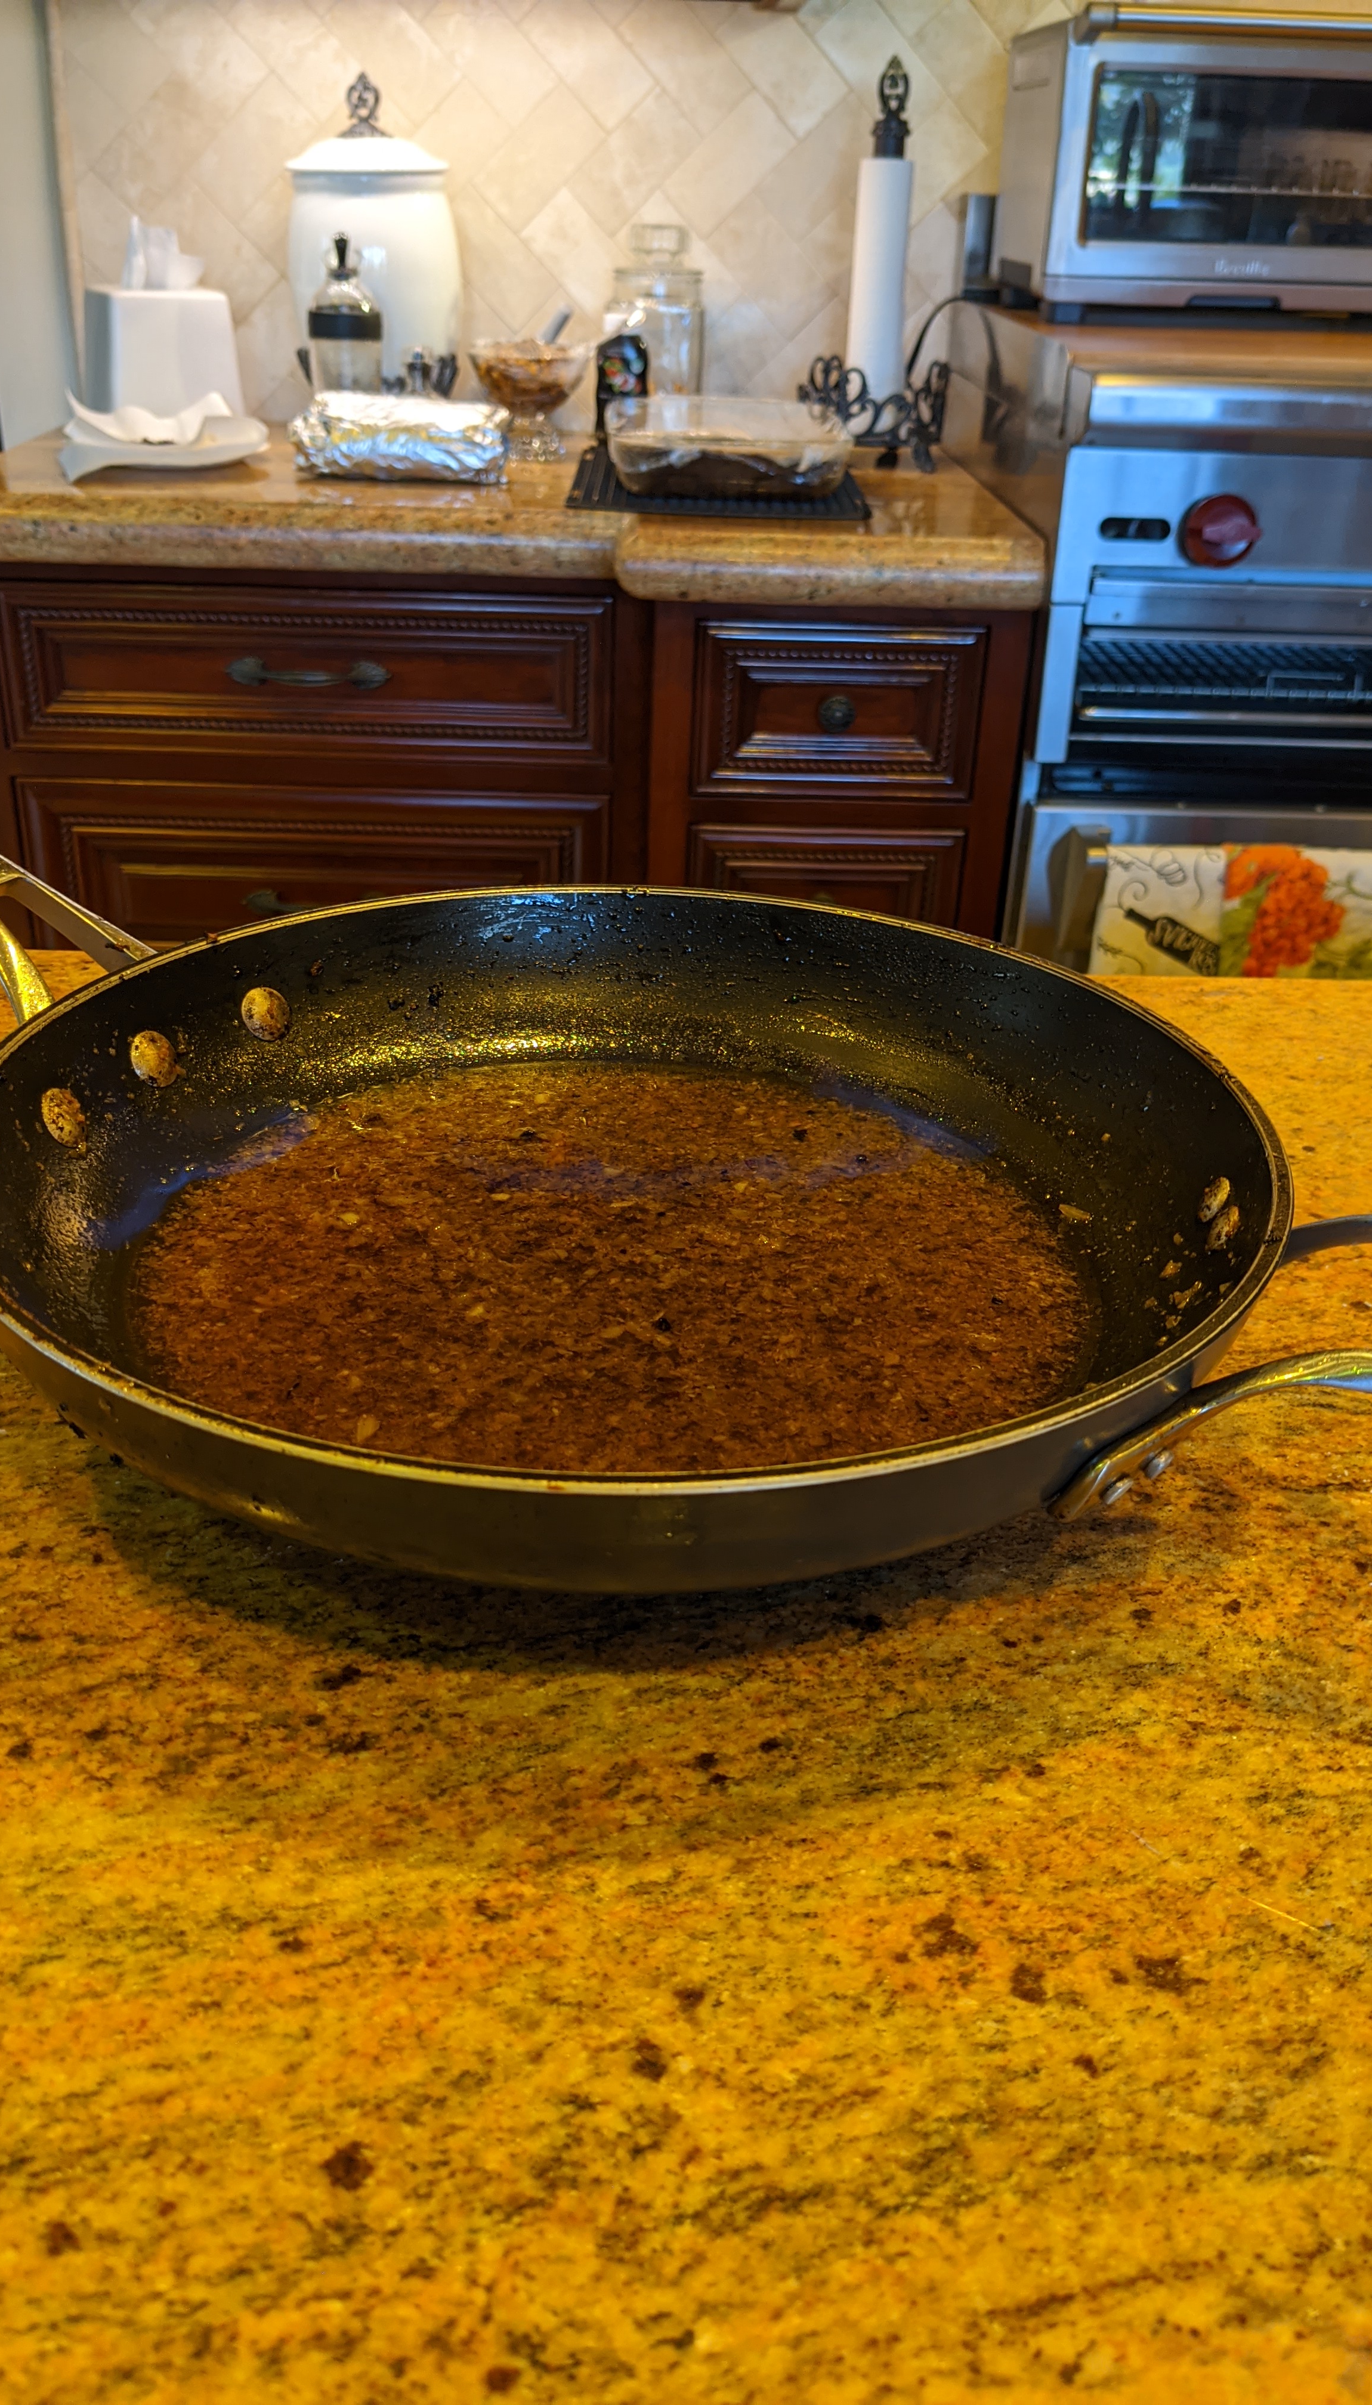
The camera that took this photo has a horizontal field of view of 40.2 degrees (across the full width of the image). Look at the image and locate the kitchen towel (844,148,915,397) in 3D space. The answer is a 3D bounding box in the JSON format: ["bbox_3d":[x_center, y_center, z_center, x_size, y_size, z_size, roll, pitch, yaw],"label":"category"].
[{"bbox_3d":[0.211,-0.993,2.077,0.061,0.281,0.061,2,29,-1],"label":"kitchen towel"}]

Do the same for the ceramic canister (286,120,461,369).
[{"bbox_3d":[-0.343,-1.018,2.067,0.191,0.322,0.191,1,29,-2],"label":"ceramic canister"}]

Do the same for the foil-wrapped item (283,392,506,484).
[{"bbox_3d":[-0.290,-0.788,1.936,0.224,0.059,0.164,2,29,1],"label":"foil-wrapped item"}]

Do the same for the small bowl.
[{"bbox_3d":[-0.165,-0.868,2.033,0.137,0.113,0.137,1,29,-2],"label":"small bowl"}]

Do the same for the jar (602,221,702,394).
[{"bbox_3d":[-0.041,-0.975,2.117,0.109,0.228,0.109,1,29,-2],"label":"jar"}]

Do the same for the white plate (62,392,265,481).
[{"bbox_3d":[-0.526,-0.768,1.893,0.216,0.049,0.218,1,29,-2],"label":"white plate"}]

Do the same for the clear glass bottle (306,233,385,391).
[{"bbox_3d":[-0.361,-0.912,1.996,0.079,0.214,0.079,1,29,-2],"label":"clear glass bottle"}]

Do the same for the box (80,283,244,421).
[{"bbox_3d":[-0.562,-0.922,2.073,0.139,0.145,0.139,-10,31,-21],"label":"box"}]

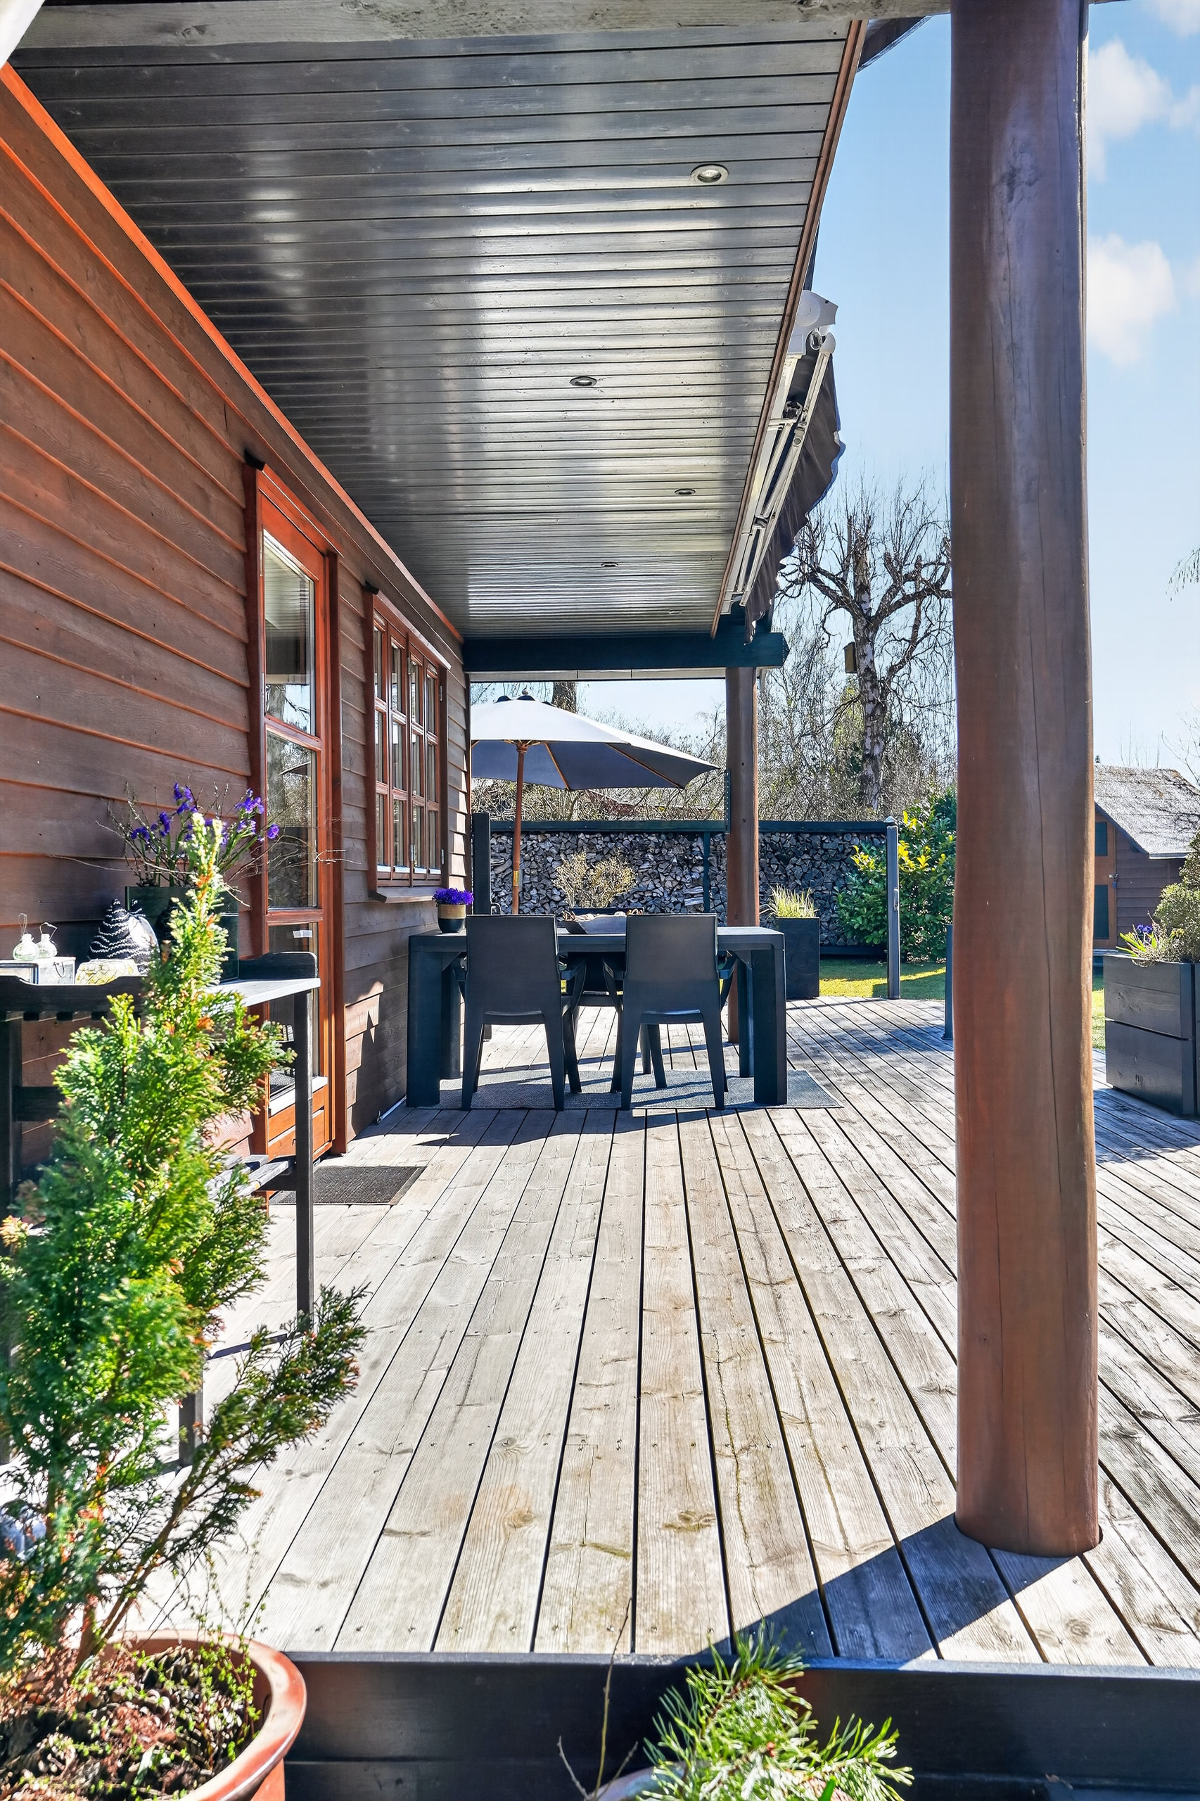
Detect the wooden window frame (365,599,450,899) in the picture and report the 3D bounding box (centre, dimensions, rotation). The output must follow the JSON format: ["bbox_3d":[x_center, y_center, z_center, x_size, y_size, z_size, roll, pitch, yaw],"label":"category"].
[{"bbox_3d":[-0.862,-0.633,6.570,0.100,1.230,1.980,-1,1,2],"label":"wooden window frame"}]

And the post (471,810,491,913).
[{"bbox_3d":[-0.744,0.157,8.836,0.100,1.440,0.100,-1,1,2],"label":"post"}]

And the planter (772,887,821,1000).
[{"bbox_3d":[1.678,0.359,11.850,0.370,0.920,0.370,-1,1,2],"label":"planter"}]

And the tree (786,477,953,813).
[{"bbox_3d":[4.240,-2.722,21.829,2.900,7.300,2.900,-1,1,2],"label":"tree"}]

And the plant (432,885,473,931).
[{"bbox_3d":[-0.706,0.044,6.802,0.190,0.215,0.190,-1,1,2],"label":"plant"}]

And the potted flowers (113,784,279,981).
[{"bbox_3d":[-0.858,-0.042,3.034,0.290,0.420,0.330,-1,1,2],"label":"potted flowers"}]

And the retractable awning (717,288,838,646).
[{"bbox_3d":[0.743,-1.693,6.289,0.230,0.370,4.100,-1,1,2],"label":"retractable awning"}]

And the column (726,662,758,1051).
[{"bbox_3d":[0.865,-0.283,8.581,0.193,2.280,0.193,-1,1,2],"label":"column"}]

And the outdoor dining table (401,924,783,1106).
[{"bbox_3d":[0.002,0.519,6.600,1.660,0.746,0.980,-1,1,2],"label":"outdoor dining table"}]

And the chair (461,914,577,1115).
[{"bbox_3d":[-0.360,0.484,6.293,0.570,0.830,0.600,-1,1,2],"label":"chair"}]

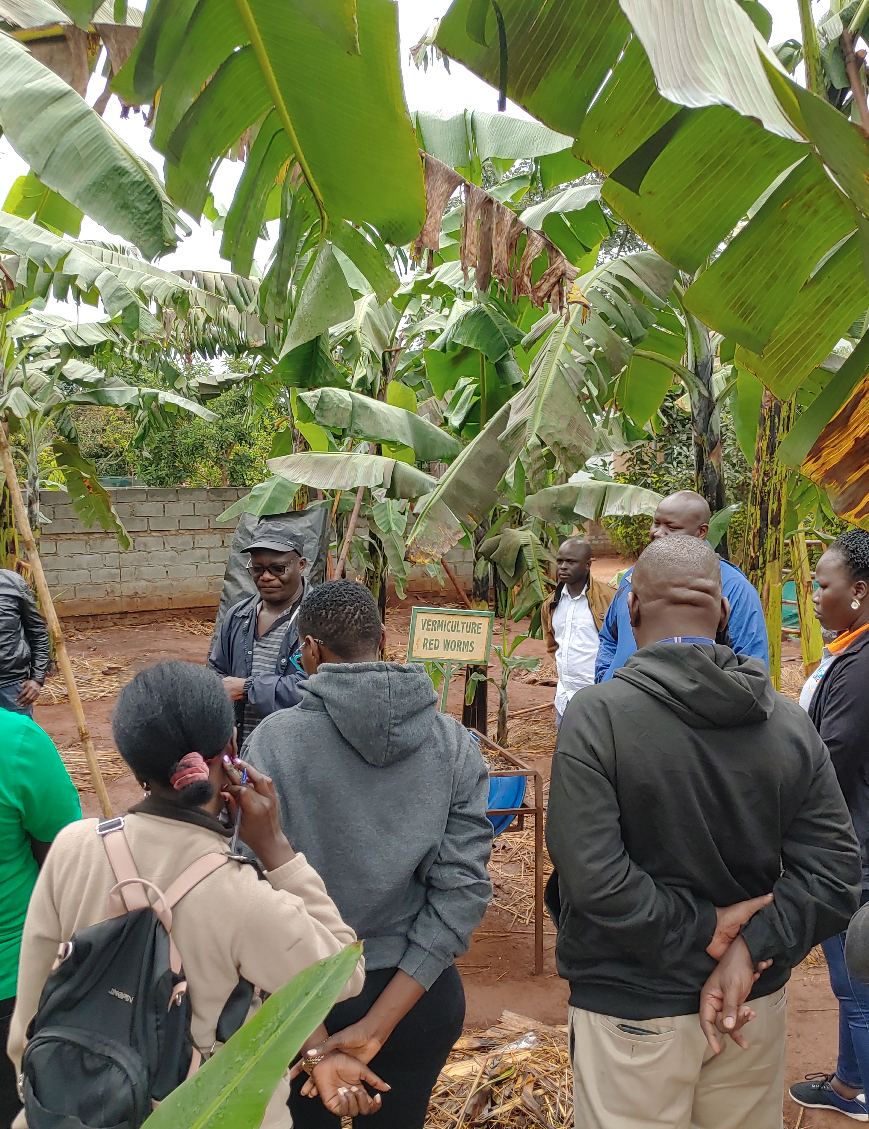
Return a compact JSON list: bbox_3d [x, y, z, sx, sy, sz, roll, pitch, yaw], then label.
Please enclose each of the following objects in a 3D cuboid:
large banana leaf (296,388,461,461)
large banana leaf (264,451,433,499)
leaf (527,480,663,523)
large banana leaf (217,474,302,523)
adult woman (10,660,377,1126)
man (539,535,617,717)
[{"bbox_3d":[-0.410,-1.032,8.300,1.240,0.370,0.420,18,2,-1],"label":"large banana leaf"},{"bbox_3d":[-0.594,-0.636,8.100,1.250,0.340,0.420,3,2,0],"label":"large banana leaf"},{"bbox_3d":[1.335,-0.502,9.200,1.250,0.370,0.450,0,2,0],"label":"leaf"},{"bbox_3d":[-1.158,-0.462,7.600,0.570,0.340,0.450,-20,2,1],"label":"large banana leaf"},{"bbox_3d":[-0.381,0.937,1.852,0.540,1.560,0.450,0,2,8],"label":"adult woman"},{"bbox_3d":[0.770,0.707,5.885,0.490,1.690,0.300,1,3,26],"label":"man"}]

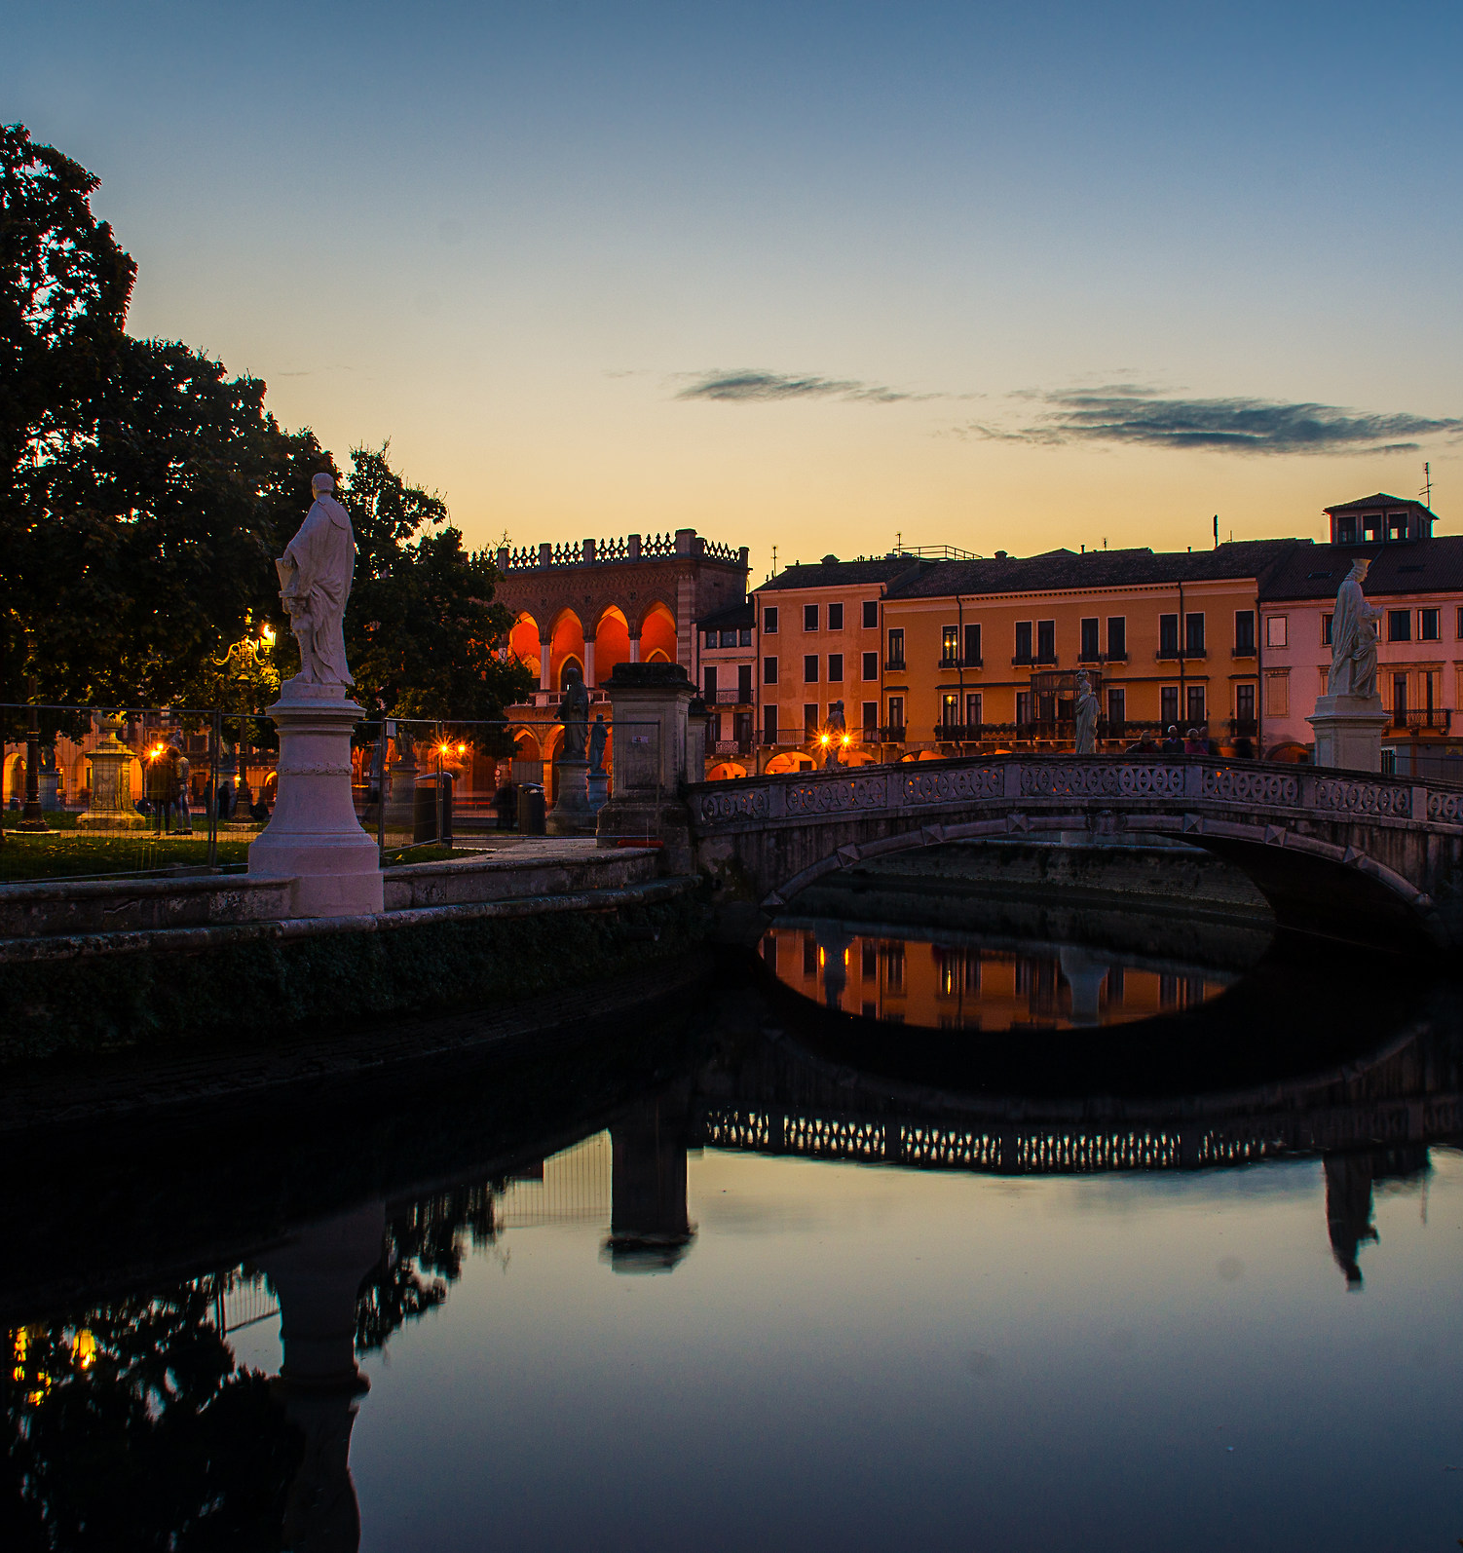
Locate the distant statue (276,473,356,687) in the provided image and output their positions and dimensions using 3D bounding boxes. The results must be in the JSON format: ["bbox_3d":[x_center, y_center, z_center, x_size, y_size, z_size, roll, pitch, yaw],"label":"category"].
[{"bbox_3d":[-5.355,-2.534,22.500,0.900,2.750,1.000,0,0,40],"label":"distant statue"}]

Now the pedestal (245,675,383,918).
[{"bbox_3d":[-5.344,0.255,22.500,1.650,2.980,1.650,0,0,-18],"label":"pedestal"}]

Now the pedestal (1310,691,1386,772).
[{"bbox_3d":[14.432,0.000,41.000,1.450,3.700,1.450,0,0,3],"label":"pedestal"}]

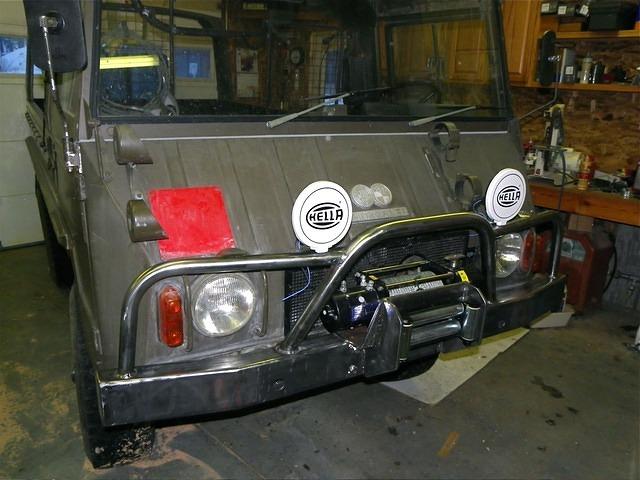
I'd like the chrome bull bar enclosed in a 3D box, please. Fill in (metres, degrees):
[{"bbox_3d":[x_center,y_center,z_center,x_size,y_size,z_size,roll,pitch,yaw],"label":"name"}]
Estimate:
[{"bbox_3d":[0.258,0.087,1.631,1.634,0.353,0.206,-7,15,-31],"label":"chrome bull bar"}]

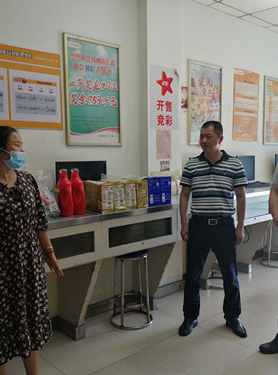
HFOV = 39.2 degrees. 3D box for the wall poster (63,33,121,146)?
[{"bbox_3d":[-0.379,-0.809,3.349,0.595,0.895,0.025,-6,7,-42],"label":"wall poster"}]

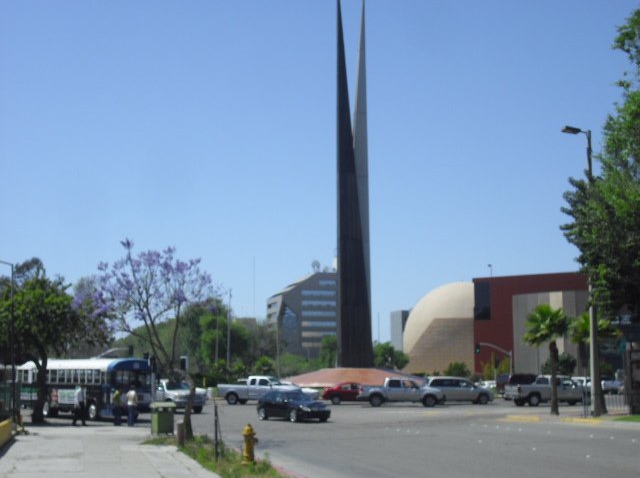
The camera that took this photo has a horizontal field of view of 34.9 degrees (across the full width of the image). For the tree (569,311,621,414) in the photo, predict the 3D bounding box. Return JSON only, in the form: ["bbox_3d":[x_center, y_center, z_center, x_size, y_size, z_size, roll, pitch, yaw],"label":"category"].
[{"bbox_3d":[13.438,6.096,49.927,2.400,5.068,2.400,0,-7,0],"label":"tree"}]

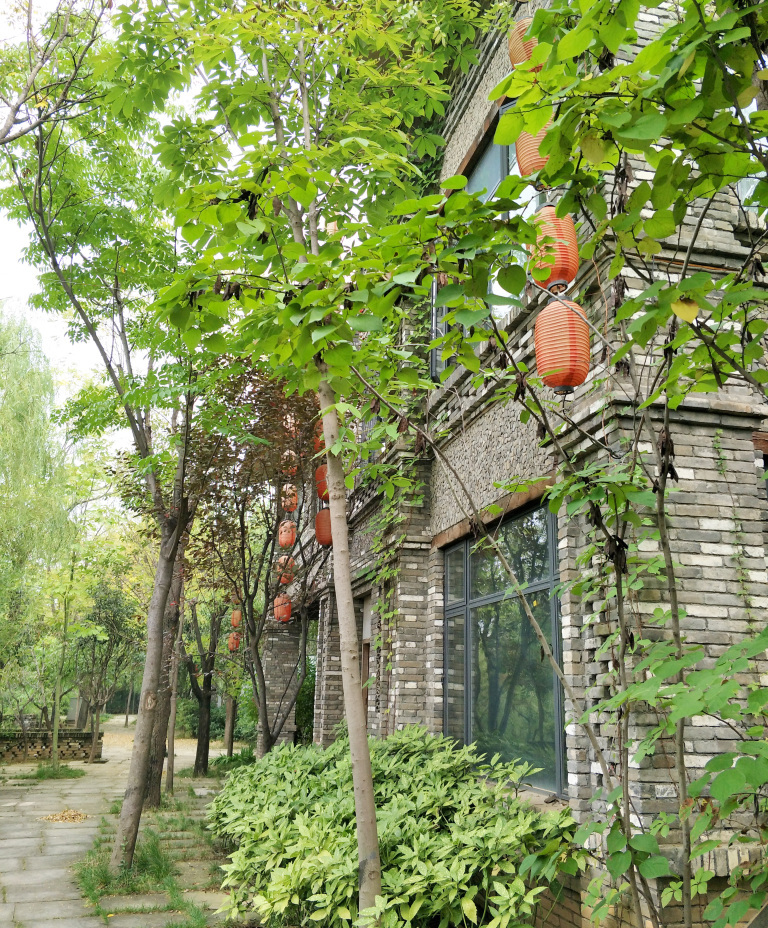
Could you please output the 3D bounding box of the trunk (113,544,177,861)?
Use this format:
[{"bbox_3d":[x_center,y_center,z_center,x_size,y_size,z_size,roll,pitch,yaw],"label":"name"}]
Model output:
[{"bbox_3d":[-2.276,2.179,6.829,0.200,2.981,0.200,8,-19,-15],"label":"trunk"}]

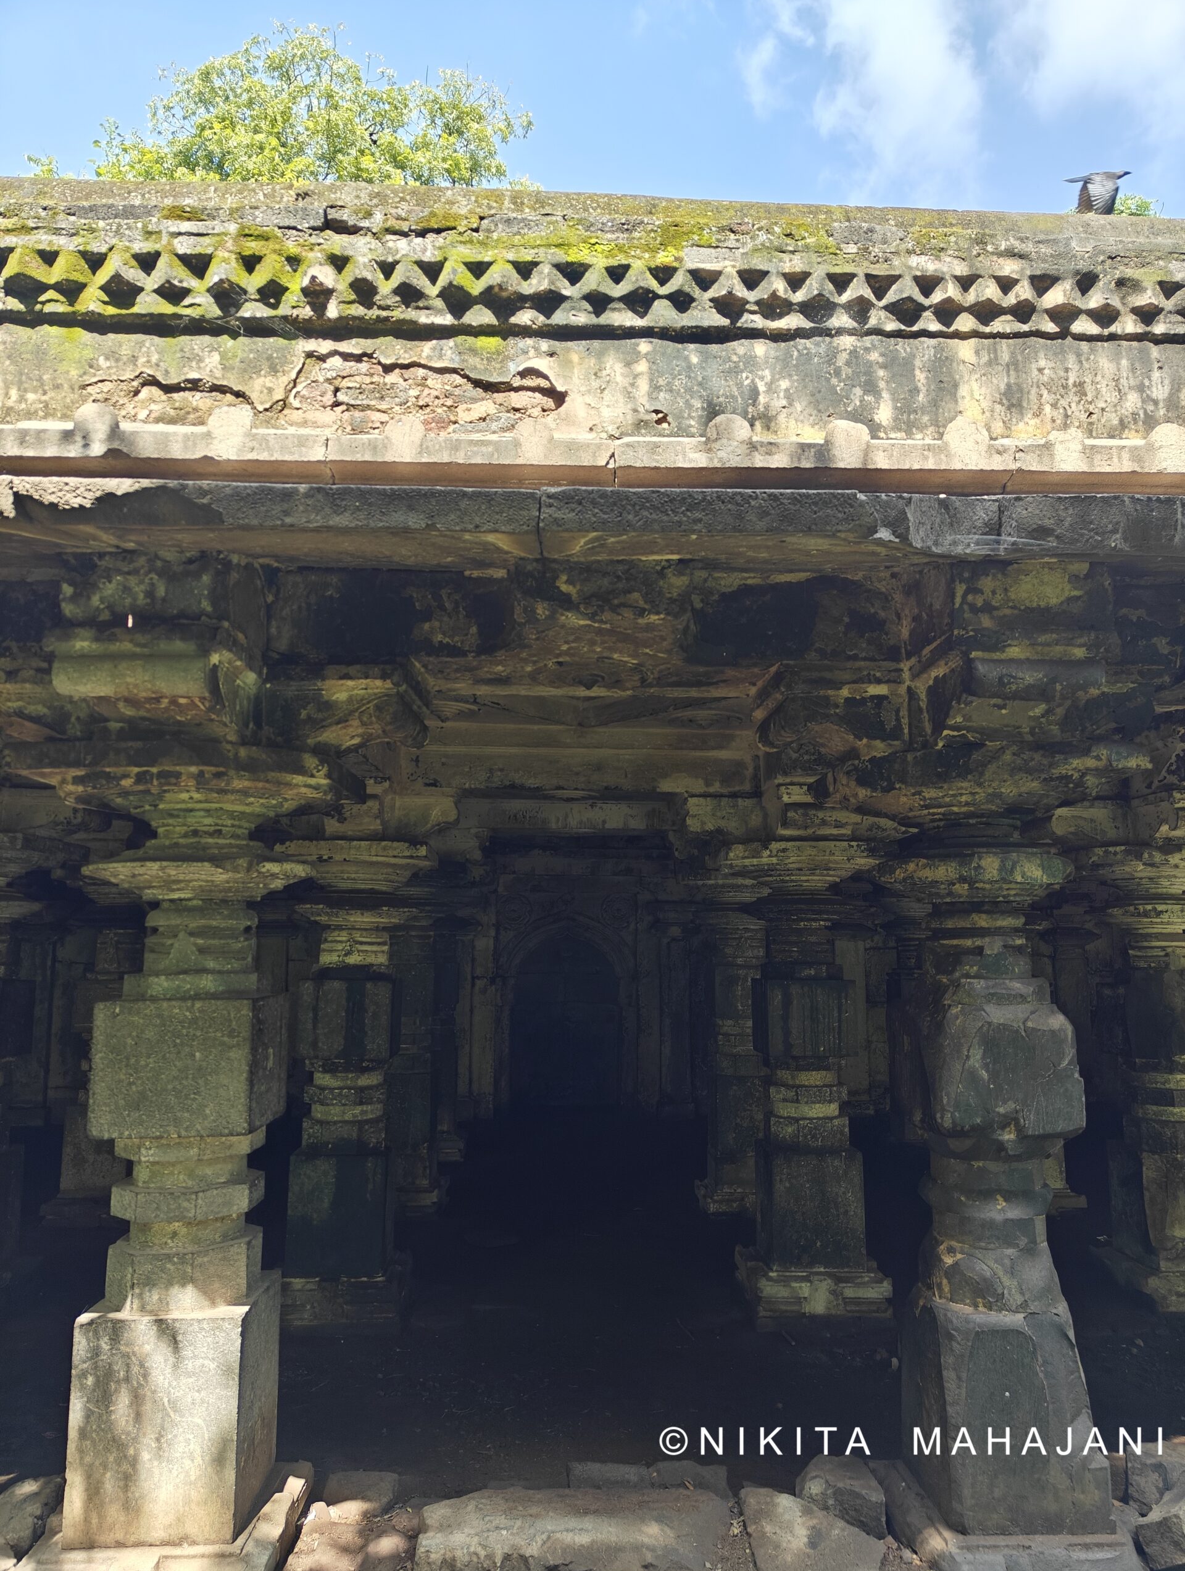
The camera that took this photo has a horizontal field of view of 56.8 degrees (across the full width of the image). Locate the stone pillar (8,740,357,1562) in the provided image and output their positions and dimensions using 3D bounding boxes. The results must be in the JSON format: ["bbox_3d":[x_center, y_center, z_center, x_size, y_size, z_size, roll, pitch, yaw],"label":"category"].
[{"bbox_3d":[-1.041,0.892,2.861,0.825,1.864,0.792,0,-8,-2],"label":"stone pillar"}]

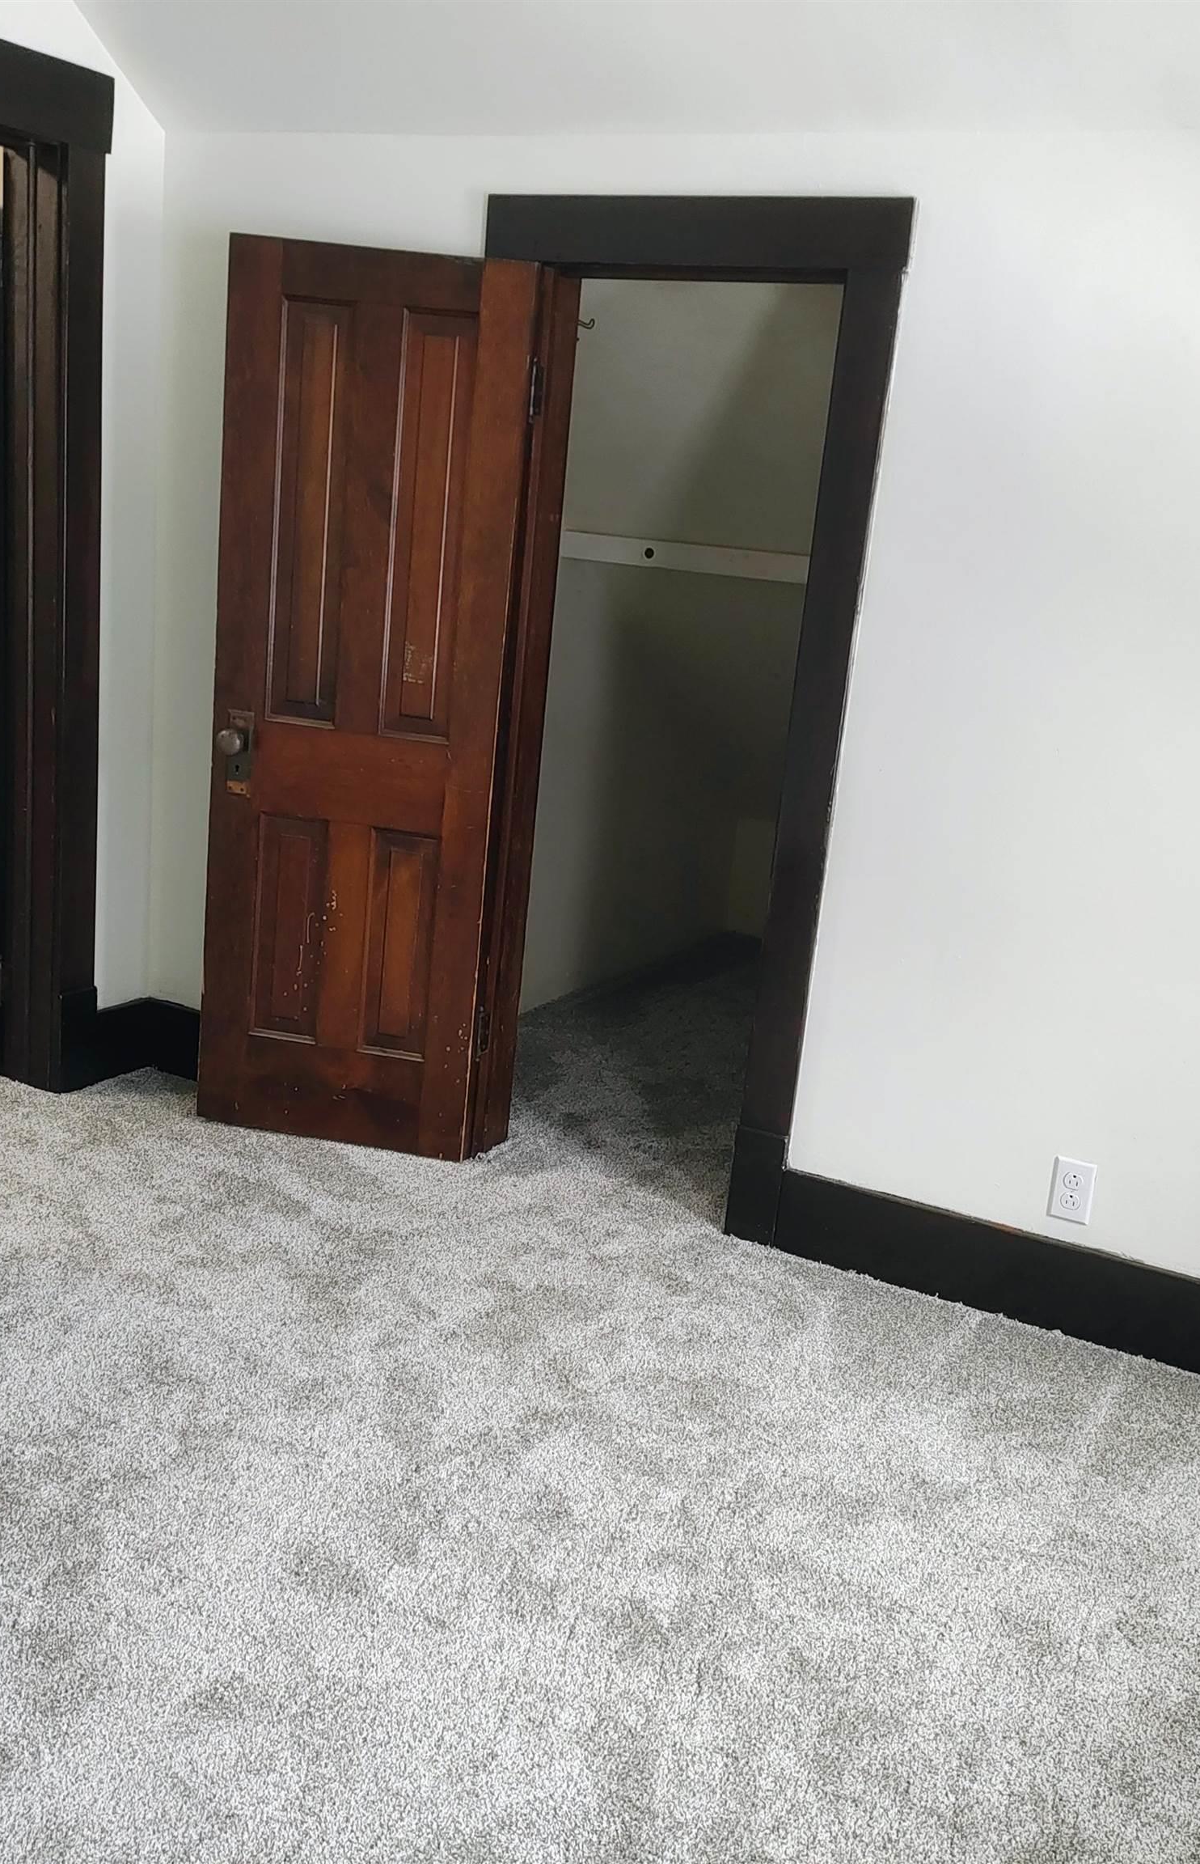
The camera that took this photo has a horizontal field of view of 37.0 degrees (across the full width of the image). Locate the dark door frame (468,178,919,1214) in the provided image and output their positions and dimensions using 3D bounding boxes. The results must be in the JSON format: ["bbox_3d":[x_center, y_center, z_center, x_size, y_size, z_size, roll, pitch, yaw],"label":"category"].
[{"bbox_3d":[0.109,-0.401,3.514,0.844,1.923,0.150,12,15,26],"label":"dark door frame"}]

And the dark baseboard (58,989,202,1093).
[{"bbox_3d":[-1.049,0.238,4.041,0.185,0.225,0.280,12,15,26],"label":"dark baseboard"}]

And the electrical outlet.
[{"bbox_3d":[0.849,0.467,3.226,0.071,0.115,0.008,12,15,26],"label":"electrical outlet"}]

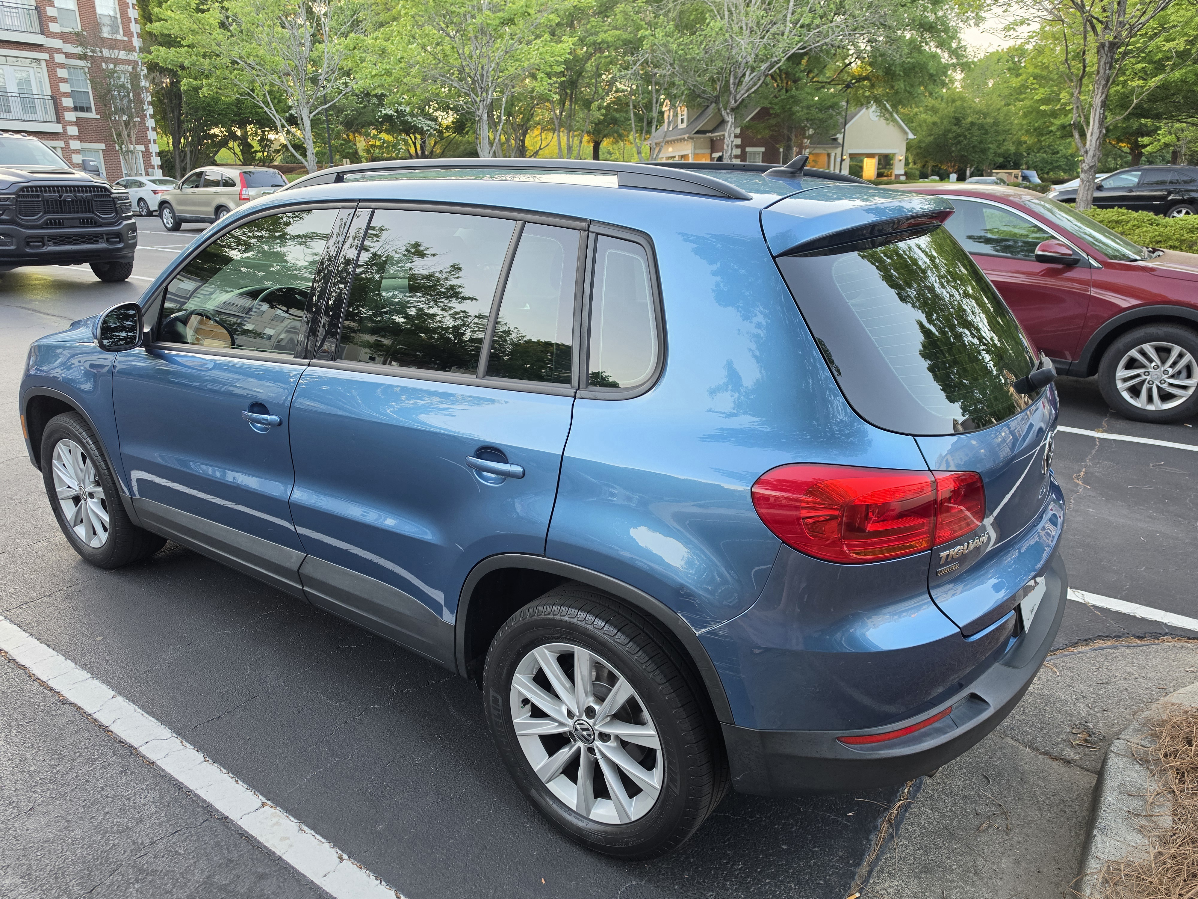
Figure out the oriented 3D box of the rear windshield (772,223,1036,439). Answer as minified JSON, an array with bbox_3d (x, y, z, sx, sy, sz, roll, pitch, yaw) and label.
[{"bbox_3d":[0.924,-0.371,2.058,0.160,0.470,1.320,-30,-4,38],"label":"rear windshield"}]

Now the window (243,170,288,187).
[{"bbox_3d":[-8.509,-6.898,20.300,0.090,0.480,1.200,-16,5,37],"label":"window"}]

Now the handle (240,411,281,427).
[{"bbox_3d":[-1.036,-0.095,2.433,0.200,0.036,0.050,14,22,32],"label":"handle"}]

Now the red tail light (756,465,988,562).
[{"bbox_3d":[0.528,0.102,1.583,0.375,0.180,0.290,14,22,32],"label":"red tail light"}]

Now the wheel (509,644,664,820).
[{"bbox_3d":[0.005,0.685,2.045,0.472,0.472,0.180,14,22,32],"label":"wheel"}]

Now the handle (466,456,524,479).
[{"bbox_3d":[-0.251,0.044,1.912,0.190,0.036,0.050,14,22,32],"label":"handle"}]

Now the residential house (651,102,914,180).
[{"bbox_3d":[10.729,-19.253,50.000,14.000,6.000,10.000,0,19,-5],"label":"residential house"}]

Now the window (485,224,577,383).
[{"bbox_3d":[-0.133,-0.333,1.836,0.260,0.375,0.035,11,1,32],"label":"window"}]

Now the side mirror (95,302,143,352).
[{"bbox_3d":[-1.651,-0.414,2.708,0.120,0.170,0.185,11,21,27],"label":"side mirror"}]

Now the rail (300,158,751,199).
[{"bbox_3d":[-0.329,-0.720,2.110,1.620,0.095,0.060,14,22,32],"label":"rail"}]

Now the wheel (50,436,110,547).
[{"bbox_3d":[-2.142,0.166,3.424,0.472,0.472,0.180,14,22,32],"label":"wheel"}]

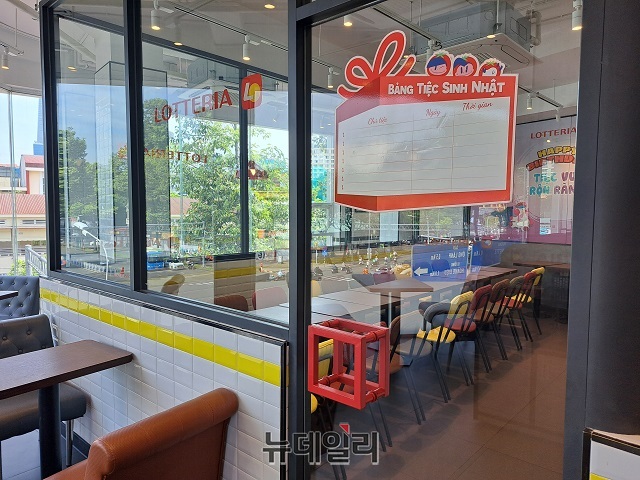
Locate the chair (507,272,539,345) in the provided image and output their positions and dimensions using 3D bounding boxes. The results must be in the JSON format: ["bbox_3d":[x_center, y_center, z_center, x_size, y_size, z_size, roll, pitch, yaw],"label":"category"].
[{"bbox_3d":[2.223,0.787,5.197,0.480,0.810,0.450,3,4,41],"label":"chair"}]

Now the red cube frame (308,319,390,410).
[{"bbox_3d":[0.088,0.377,1.385,0.207,0.208,0.139,3,4,41],"label":"red cube frame"}]

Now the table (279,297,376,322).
[{"bbox_3d":[0.053,0.904,3.571,0.620,0.750,0.460,3,4,41],"label":"table"}]

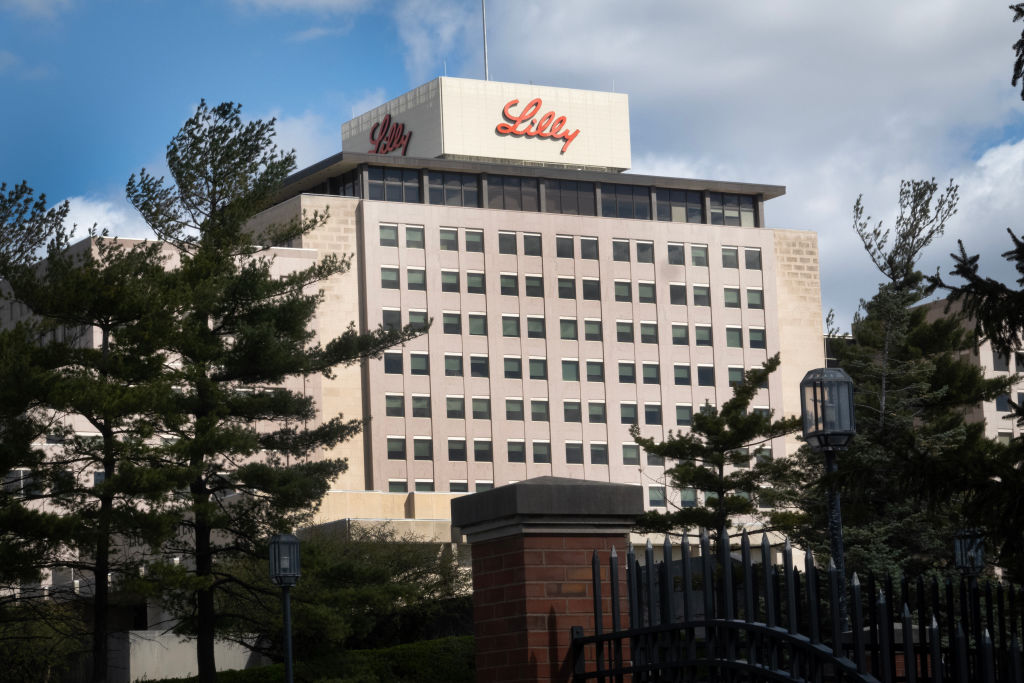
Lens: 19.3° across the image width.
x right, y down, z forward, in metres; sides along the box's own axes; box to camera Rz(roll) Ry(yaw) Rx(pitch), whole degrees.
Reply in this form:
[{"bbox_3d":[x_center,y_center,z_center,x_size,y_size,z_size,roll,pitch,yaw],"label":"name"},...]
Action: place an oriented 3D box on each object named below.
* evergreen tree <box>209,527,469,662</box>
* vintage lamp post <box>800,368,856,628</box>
[{"bbox_3d":[-3.174,5.149,57.749,5.000,3.300,4.400,-2,-9,0],"label":"evergreen tree"},{"bbox_3d":[3.066,2.574,27.943,0.490,4.700,0.490,2,-10,-25],"label":"vintage lamp post"}]

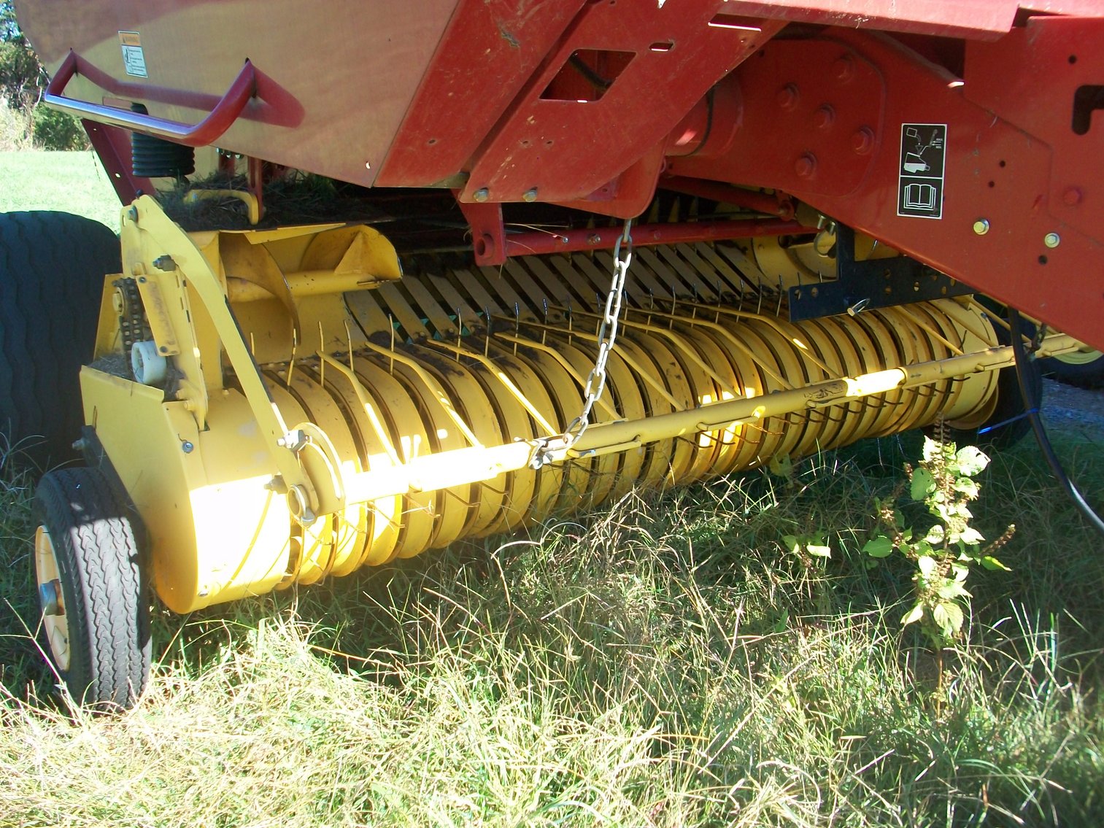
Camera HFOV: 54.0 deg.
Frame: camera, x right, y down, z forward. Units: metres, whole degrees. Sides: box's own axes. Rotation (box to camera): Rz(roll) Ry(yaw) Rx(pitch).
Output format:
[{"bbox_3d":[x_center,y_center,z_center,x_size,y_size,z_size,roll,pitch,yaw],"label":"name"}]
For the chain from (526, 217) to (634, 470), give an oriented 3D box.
[{"bbox_3d":[0.043,-0.109,1.651,0.163,0.393,0.050,-6,16,-20],"label":"chain"}]

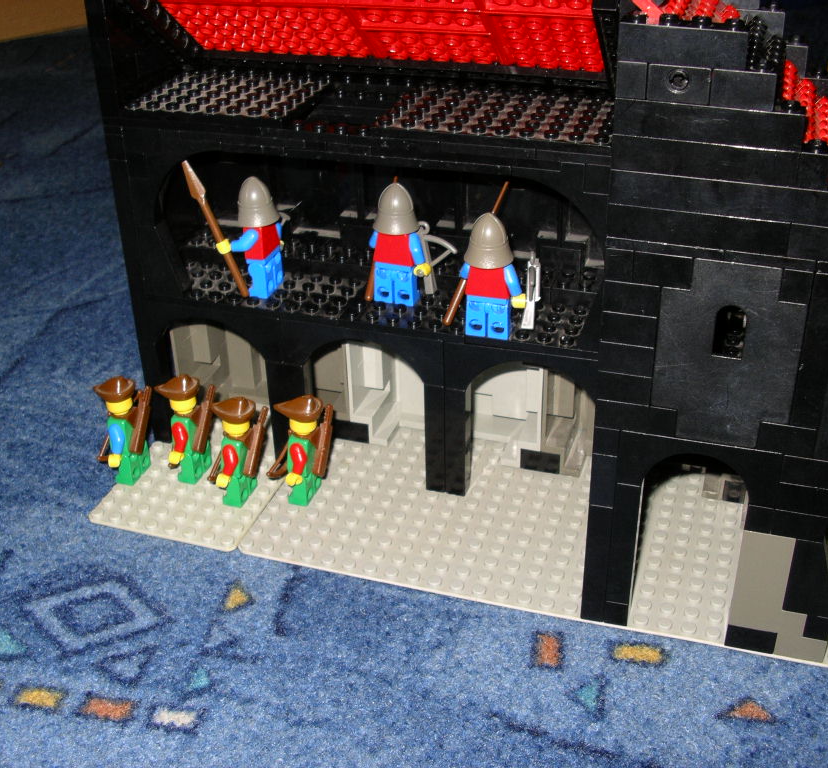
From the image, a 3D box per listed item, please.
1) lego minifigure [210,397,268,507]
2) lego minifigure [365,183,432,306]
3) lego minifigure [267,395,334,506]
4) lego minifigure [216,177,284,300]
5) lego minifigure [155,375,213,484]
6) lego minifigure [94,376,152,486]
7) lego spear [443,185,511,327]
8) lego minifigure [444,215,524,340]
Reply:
[{"bbox_3d":[-0.068,0.024,0.431,0.025,0.045,0.025,8,31,16],"label":"lego minifigure"},{"bbox_3d":[-0.006,-0.053,0.421,0.025,0.046,0.022,8,31,16],"label":"lego minifigure"},{"bbox_3d":[-0.042,0.024,0.431,0.025,0.045,0.025,8,31,16],"label":"lego minifigure"},{"bbox_3d":[-0.060,-0.057,0.430,0.022,0.045,0.025,8,31,16],"label":"lego minifigure"},{"bbox_3d":[-0.089,0.016,0.446,0.025,0.045,0.025,8,31,16],"label":"lego minifigure"},{"bbox_3d":[-0.114,0.017,0.445,0.025,0.045,0.025,8,31,16],"label":"lego minifigure"},{"bbox_3d":[0.023,-0.048,0.409,0.003,0.057,0.006,24,0,0],"label":"lego spear"},{"bbox_3d":[0.028,-0.039,0.396,0.025,0.045,0.022,8,31,16],"label":"lego minifigure"}]

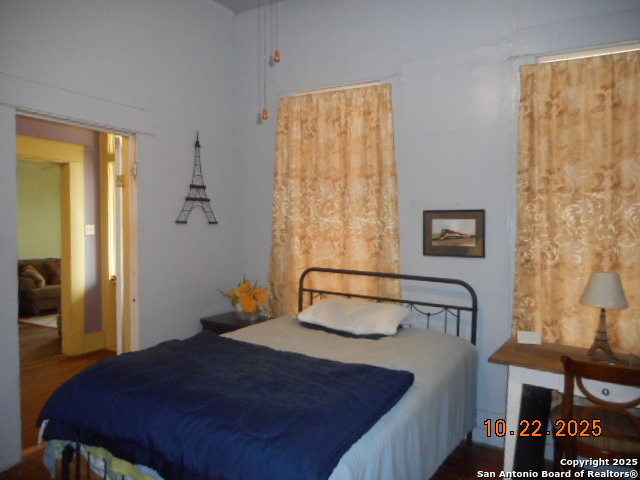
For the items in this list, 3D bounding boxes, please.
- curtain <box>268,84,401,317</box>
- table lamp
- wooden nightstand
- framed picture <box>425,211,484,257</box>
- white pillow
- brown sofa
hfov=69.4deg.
[{"bbox_3d":[0.087,-0.134,3.633,1.175,2.064,0.100,2,3,28],"label":"curtain"},{"bbox_3d":[1.616,0.427,2.627,0.230,0.485,0.230,2,3,28],"label":"table lamp"},{"bbox_3d":[-0.669,1.005,3.867,0.500,0.700,0.400,2,3,28],"label":"wooden nightstand"},{"bbox_3d":[0.930,-0.044,3.228,0.425,0.330,0.030,2,3,28],"label":"framed picture"},{"bbox_3d":[0.238,0.511,3.238,0.700,0.180,0.430,2,3,28],"label":"white pillow"},{"bbox_3d":[-4.253,0.702,7.966,0.920,0.850,2.000,2,3,33],"label":"brown sofa"}]

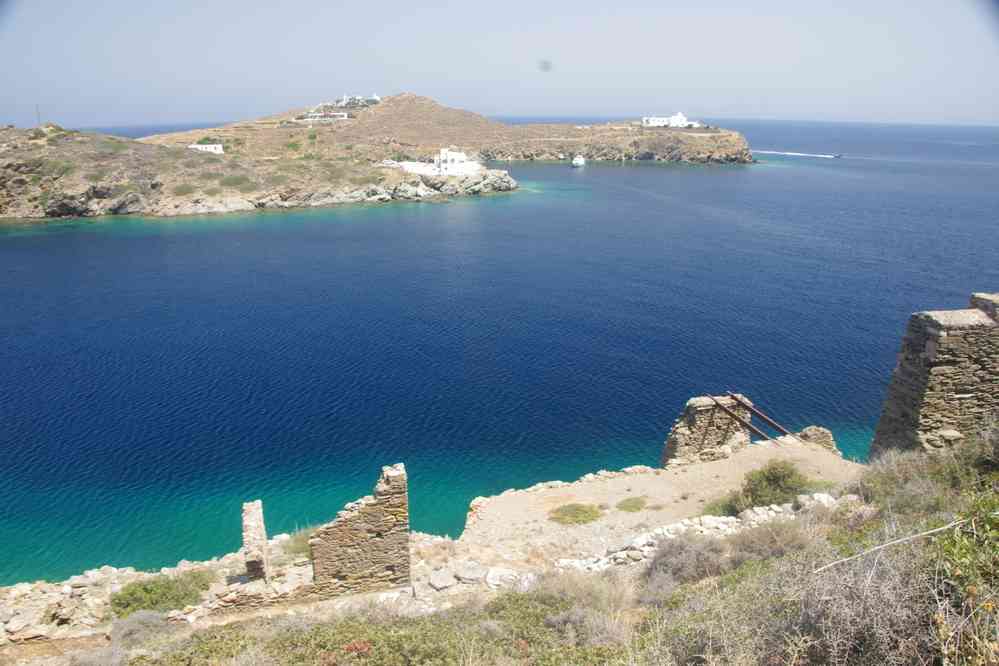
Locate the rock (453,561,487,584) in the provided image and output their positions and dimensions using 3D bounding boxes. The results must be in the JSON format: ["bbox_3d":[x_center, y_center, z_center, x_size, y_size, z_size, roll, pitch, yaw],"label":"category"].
[{"bbox_3d":[-1.017,8.184,25.600,1.100,0.400,0.800,0,16,0],"label":"rock"}]

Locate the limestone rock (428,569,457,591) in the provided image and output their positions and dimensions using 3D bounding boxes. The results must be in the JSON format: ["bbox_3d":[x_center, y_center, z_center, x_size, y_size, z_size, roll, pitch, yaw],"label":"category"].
[{"bbox_3d":[-1.892,8.183,24.870,0.800,0.350,0.600,-6,17,-19],"label":"limestone rock"}]

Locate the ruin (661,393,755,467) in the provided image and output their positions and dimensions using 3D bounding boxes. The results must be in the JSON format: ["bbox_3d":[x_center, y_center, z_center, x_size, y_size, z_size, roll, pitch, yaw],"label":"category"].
[{"bbox_3d":[9.028,4.220,32.675,3.200,2.400,1.700,-4,17,-11],"label":"ruin"}]

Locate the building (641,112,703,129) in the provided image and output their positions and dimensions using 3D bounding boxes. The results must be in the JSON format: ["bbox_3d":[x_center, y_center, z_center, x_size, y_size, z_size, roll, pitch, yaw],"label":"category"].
[{"bbox_3d":[89.712,-110.515,389.638,30.000,8.000,11.000,2,16,6],"label":"building"}]

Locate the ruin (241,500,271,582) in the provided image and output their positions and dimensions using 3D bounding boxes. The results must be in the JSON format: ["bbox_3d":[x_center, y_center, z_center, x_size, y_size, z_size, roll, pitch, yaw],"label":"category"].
[{"bbox_3d":[-8.072,6.905,24.812,0.680,2.600,0.650,-3,16,-11],"label":"ruin"}]

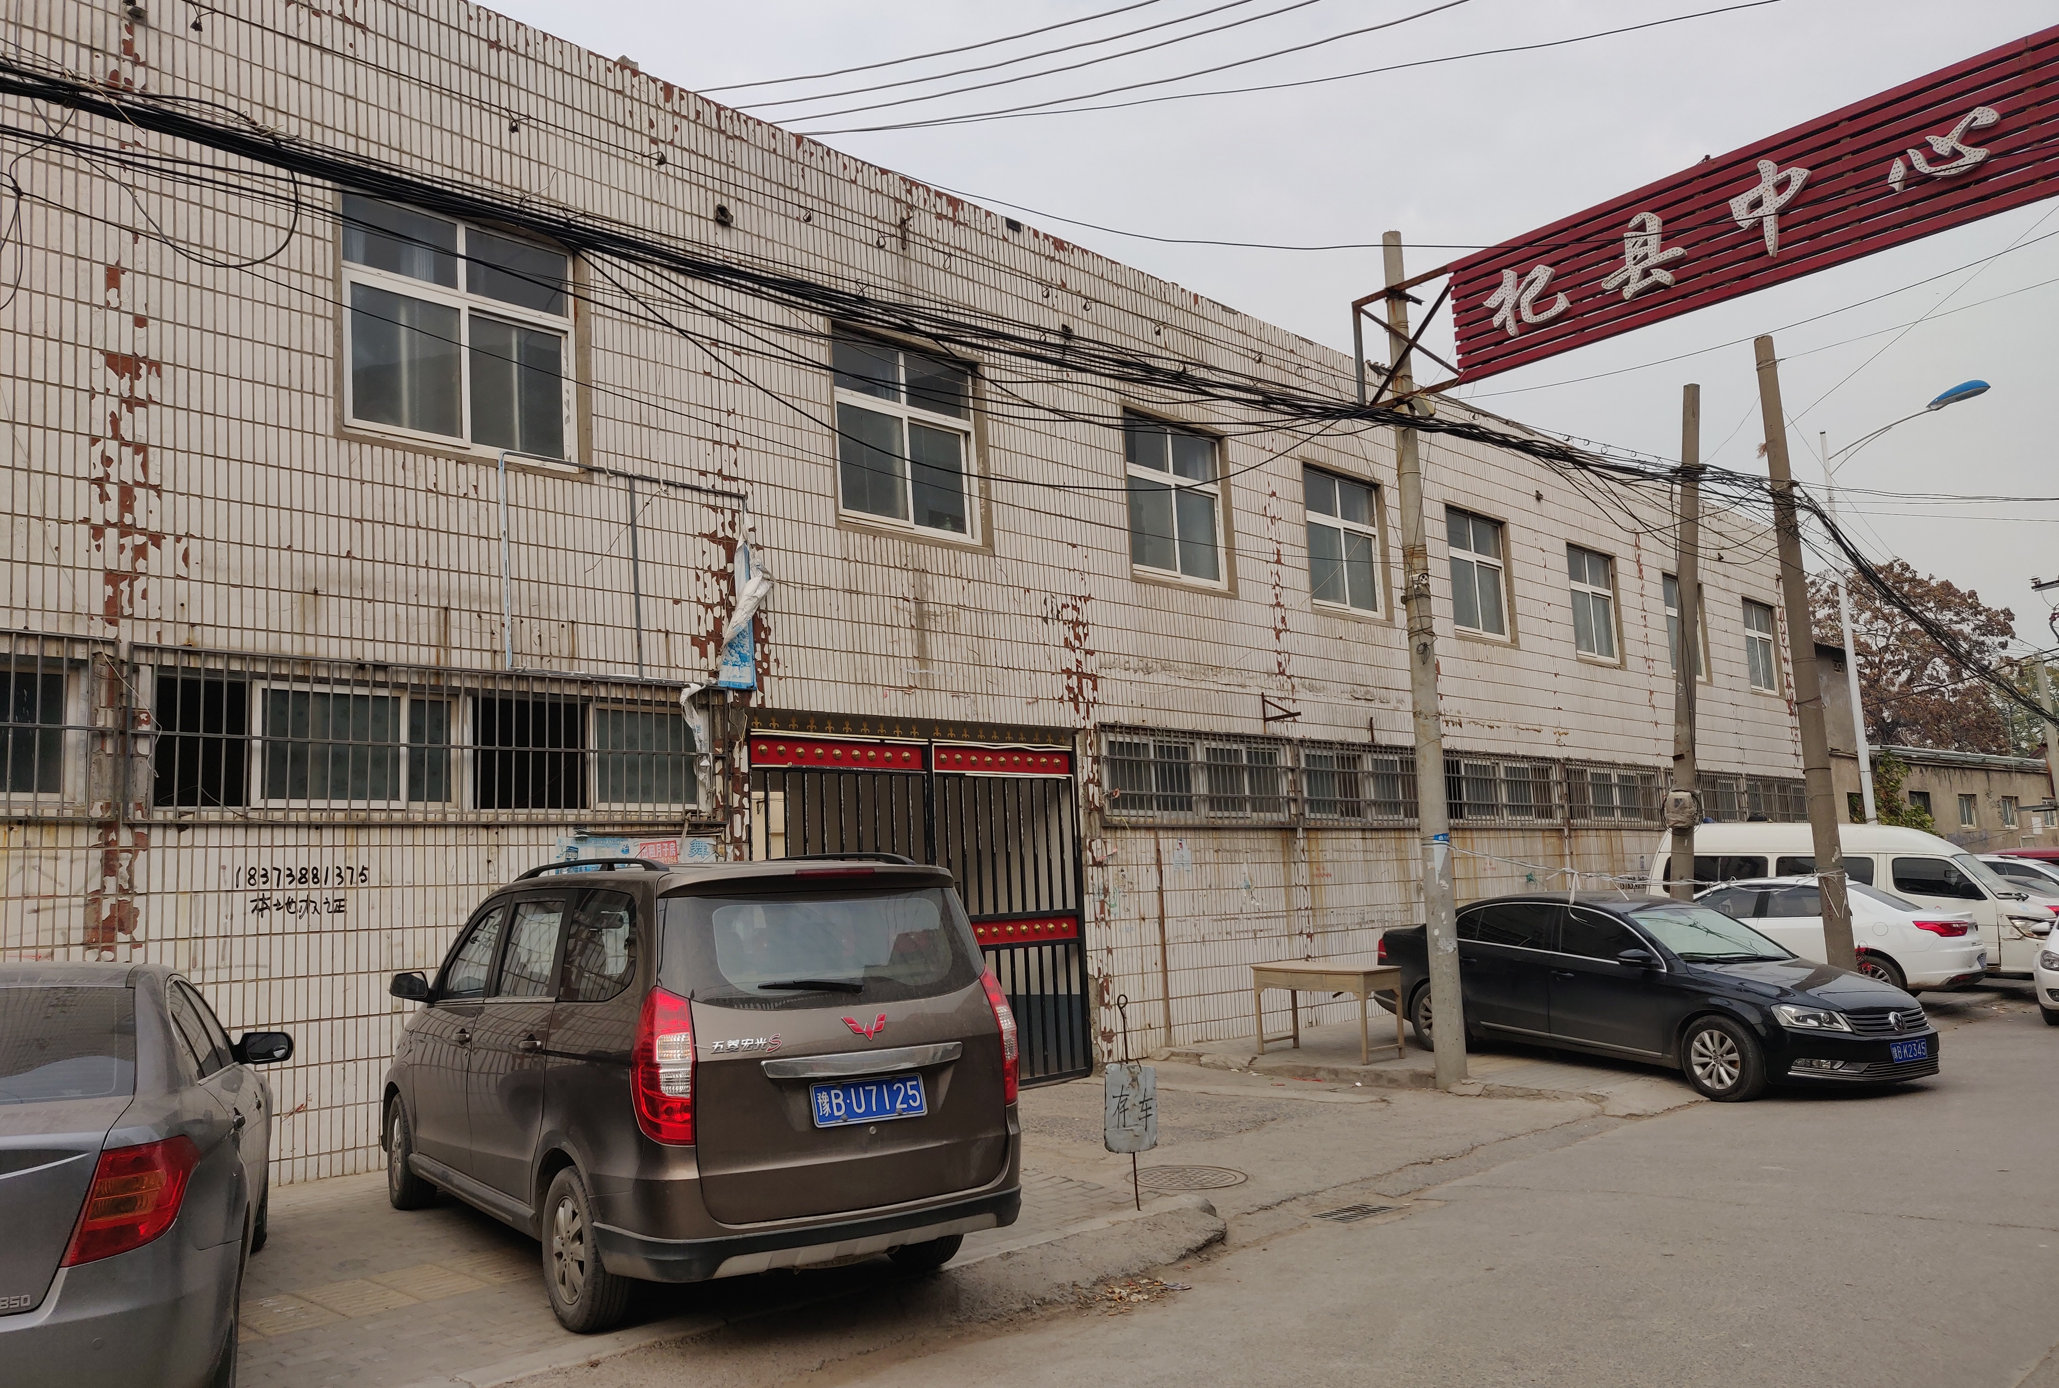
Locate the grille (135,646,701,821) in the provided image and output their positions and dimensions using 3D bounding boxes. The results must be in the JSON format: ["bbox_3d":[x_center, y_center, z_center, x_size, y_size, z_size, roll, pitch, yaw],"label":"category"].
[{"bbox_3d":[-3.559,0.332,9.289,3.650,0.970,0.080,5,-12,-45],"label":"grille"}]

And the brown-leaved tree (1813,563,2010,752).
[{"bbox_3d":[26.117,1.436,45.000,7.000,11.000,6.800,5,-12,-45],"label":"brown-leaved tree"}]

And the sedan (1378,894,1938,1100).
[{"bbox_3d":[5.114,2.445,12.781,1.860,1.475,4.860,2,-5,-30],"label":"sedan"}]

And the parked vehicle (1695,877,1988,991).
[{"bbox_3d":[8.823,2.922,17.734,4.560,1.480,1.800,-6,-8,44],"label":"parked vehicle"}]

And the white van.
[{"bbox_3d":[10.835,2.778,19.639,1.720,2.120,4.900,5,-8,-43],"label":"white van"}]

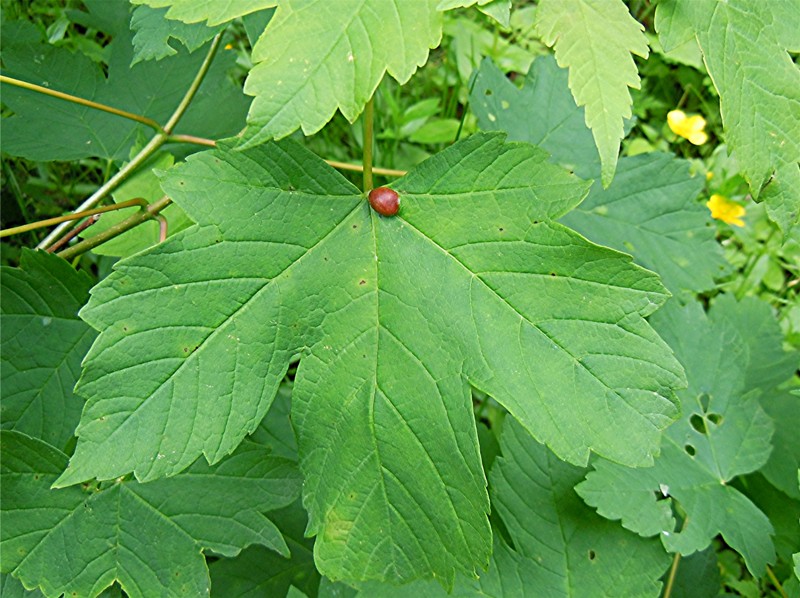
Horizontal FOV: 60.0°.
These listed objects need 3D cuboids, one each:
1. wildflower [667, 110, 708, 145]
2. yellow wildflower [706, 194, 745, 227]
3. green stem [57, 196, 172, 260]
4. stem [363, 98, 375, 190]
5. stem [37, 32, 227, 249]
[{"bbox_3d":[0.176,-0.105,0.425,0.025,0.012,0.024,29,45,0],"label":"wildflower"},{"bbox_3d":[0.195,-0.053,0.415,0.024,0.011,0.023,27,43,0],"label":"yellow wildflower"},{"bbox_3d":[-0.115,-0.028,0.278,0.056,0.007,0.005,-22,0,16],"label":"green stem"},{"bbox_3d":[-0.011,-0.058,0.255,0.004,0.004,0.039,-1,68,0],"label":"stem"},{"bbox_3d":[-0.115,-0.064,0.300,0.014,0.124,0.008,44,9,0],"label":"stem"}]

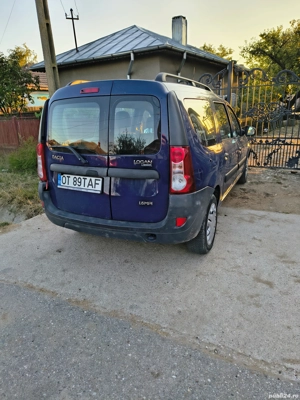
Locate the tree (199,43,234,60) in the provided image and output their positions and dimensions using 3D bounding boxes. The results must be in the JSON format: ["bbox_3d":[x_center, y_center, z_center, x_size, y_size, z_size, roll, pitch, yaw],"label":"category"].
[{"bbox_3d":[4.150,-7.077,17.193,3.600,5.450,3.600,2,18,13],"label":"tree"}]

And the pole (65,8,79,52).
[{"bbox_3d":[-2.789,-6.207,9.761,0.500,1.400,0.120,-6,18,-12],"label":"pole"}]

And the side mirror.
[{"bbox_3d":[1.590,-1.090,4.220,0.220,0.160,0.110,6,20,25],"label":"side mirror"}]

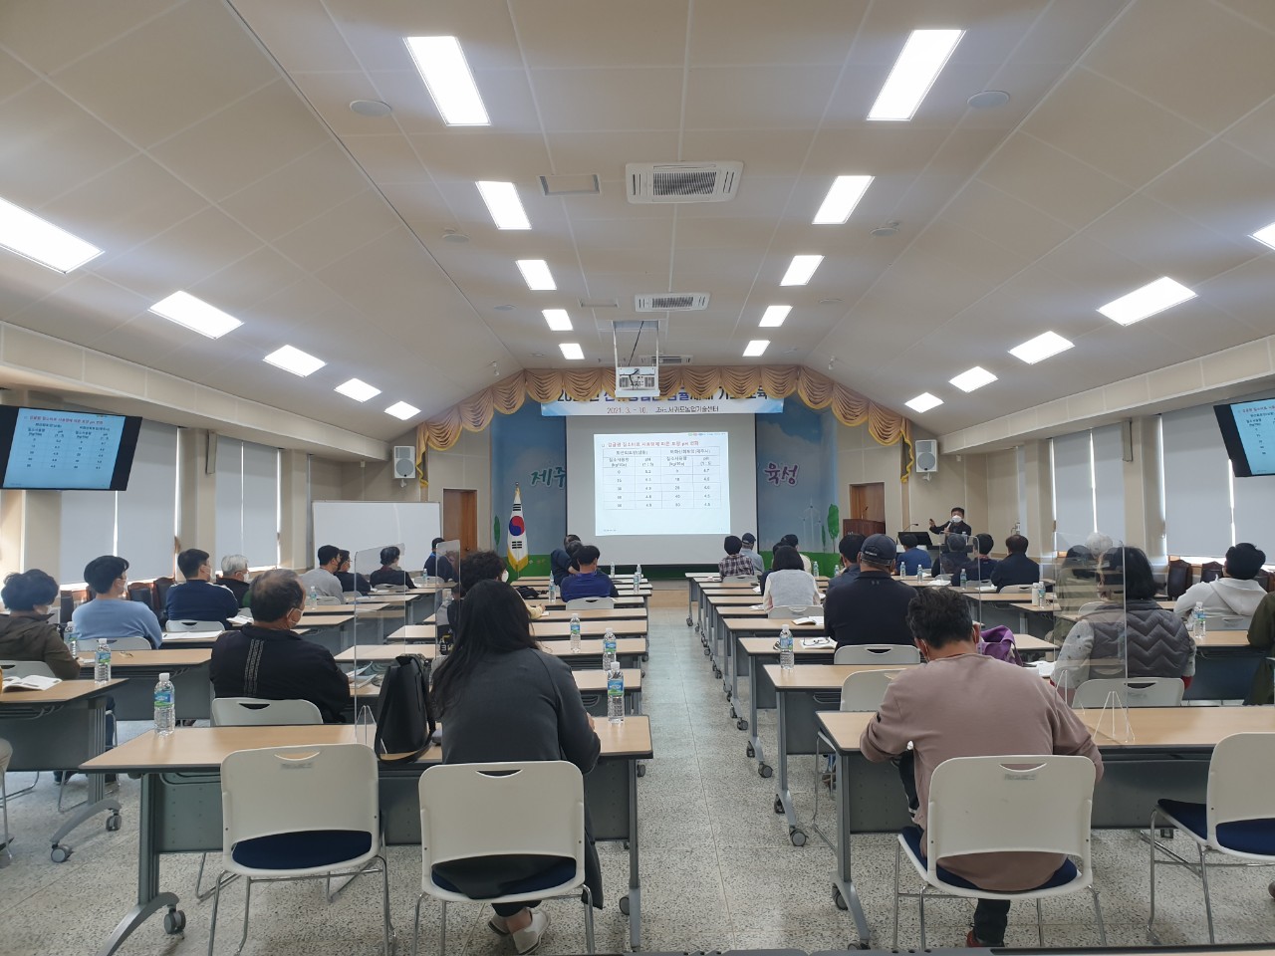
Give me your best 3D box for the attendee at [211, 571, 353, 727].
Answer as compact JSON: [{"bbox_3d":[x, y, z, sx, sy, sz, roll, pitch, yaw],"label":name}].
[{"bbox_3d":[-1.496,1.024,4.115,0.600,1.290,0.760,-1,-3,9],"label":"attendee"}]

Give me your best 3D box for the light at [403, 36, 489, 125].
[{"bbox_3d":[-1.236,-2.630,6.375,0.320,0.060,1.280,-1,-3,1],"label":"light"}]

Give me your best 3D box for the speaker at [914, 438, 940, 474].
[{"bbox_3d":[5.221,-0.386,17.280,0.380,0.600,0.380,-2,3,16],"label":"speaker"}]

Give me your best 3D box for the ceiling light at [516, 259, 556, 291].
[{"bbox_3d":[-1.172,-2.385,11.218,0.320,0.060,1.280,-1,-3,1],"label":"ceiling light"}]

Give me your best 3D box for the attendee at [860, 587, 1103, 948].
[{"bbox_3d":[1.033,0.944,2.917,0.720,1.240,0.800,-1,-3,1],"label":"attendee"}]

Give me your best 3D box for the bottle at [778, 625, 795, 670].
[{"bbox_3d":[0.745,0.845,4.799,0.065,0.216,0.065,-1,-3,1],"label":"bottle"}]

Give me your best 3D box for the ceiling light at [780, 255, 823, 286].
[{"bbox_3d":[1.889,-2.397,11.033,0.320,0.060,1.270,-1,-3,1],"label":"ceiling light"}]

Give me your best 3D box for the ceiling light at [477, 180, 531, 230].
[{"bbox_3d":[-1.141,-2.370,8.339,0.305,0.060,1.200,-1,-3,1],"label":"ceiling light"}]

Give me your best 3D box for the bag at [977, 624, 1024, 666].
[{"bbox_3d":[1.735,0.816,4.640,0.290,0.230,0.170,-1,-3,1],"label":"bag"}]

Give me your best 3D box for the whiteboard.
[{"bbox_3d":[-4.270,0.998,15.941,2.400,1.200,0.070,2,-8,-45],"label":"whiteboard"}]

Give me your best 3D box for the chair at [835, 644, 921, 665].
[{"bbox_3d":[1.293,1.312,5.327,0.520,0.800,0.550,-1,-3,3],"label":"chair"}]

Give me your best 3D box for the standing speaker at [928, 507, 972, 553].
[{"bbox_3d":[4.917,1.274,14.983,0.680,1.660,0.420,-2,-3,17],"label":"standing speaker"}]

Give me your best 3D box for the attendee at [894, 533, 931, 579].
[{"bbox_3d":[3.689,1.391,12.903,0.510,1.291,0.750,0,-3,-9],"label":"attendee"}]

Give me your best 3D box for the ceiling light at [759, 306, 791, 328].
[{"bbox_3d":[1.954,-2.313,13.638,0.320,0.060,1.280,-1,-3,1],"label":"ceiling light"}]

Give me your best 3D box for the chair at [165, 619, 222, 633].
[{"bbox_3d":[-3.296,1.480,7.473,0.520,0.800,0.550,-1,-3,10],"label":"chair"}]

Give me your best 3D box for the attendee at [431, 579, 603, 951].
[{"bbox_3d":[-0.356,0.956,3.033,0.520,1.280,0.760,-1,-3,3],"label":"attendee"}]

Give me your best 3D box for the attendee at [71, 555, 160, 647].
[{"bbox_3d":[-3.347,1.169,6.373,0.560,1.303,0.750,-1,-3,11],"label":"attendee"}]

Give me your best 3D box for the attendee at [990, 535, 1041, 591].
[{"bbox_3d":[3.771,1.223,9.716,0.520,1.280,0.740,-1,-3,-2],"label":"attendee"}]

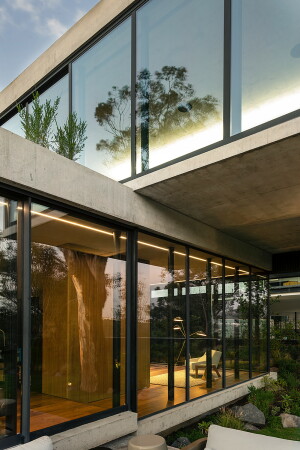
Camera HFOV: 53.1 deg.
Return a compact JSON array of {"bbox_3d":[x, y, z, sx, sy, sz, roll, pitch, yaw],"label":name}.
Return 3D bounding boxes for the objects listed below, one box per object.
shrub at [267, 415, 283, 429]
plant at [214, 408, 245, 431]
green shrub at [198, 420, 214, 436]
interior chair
[{"bbox_3d":[2.200,3.471,5.300,0.270,0.240,0.250,0,-8,0],"label":"shrub"},{"bbox_3d":[1.365,3.348,5.150,0.480,0.380,0.440,0,-8,0],"label":"plant"},{"bbox_3d":[0.942,3.397,5.000,0.260,0.260,0.260,0,-8,0],"label":"green shrub"},{"bbox_3d":[1.404,3.614,7.800,0.760,0.700,0.700,2,-8,-14],"label":"interior chair"}]

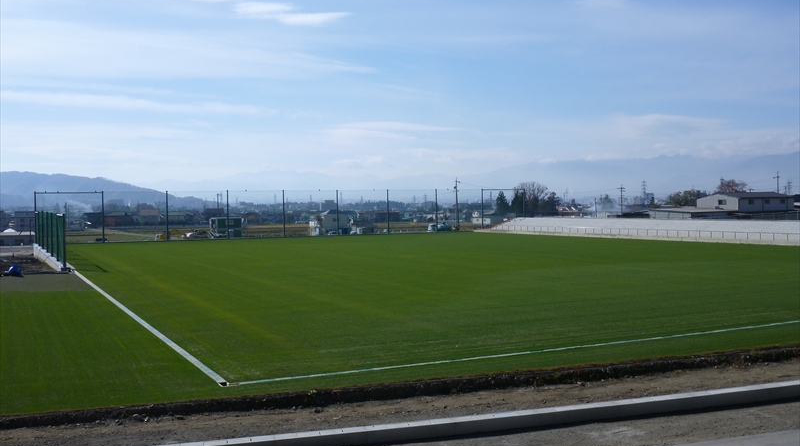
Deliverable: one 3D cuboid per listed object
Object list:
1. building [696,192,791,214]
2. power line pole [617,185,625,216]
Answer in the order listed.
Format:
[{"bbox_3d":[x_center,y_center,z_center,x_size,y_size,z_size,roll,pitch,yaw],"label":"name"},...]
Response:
[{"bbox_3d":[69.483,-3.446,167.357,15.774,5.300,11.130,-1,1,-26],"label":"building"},{"bbox_3d":[48.326,-3.753,181.647,1.750,9.000,0.400,-1,1,15],"label":"power line pole"}]

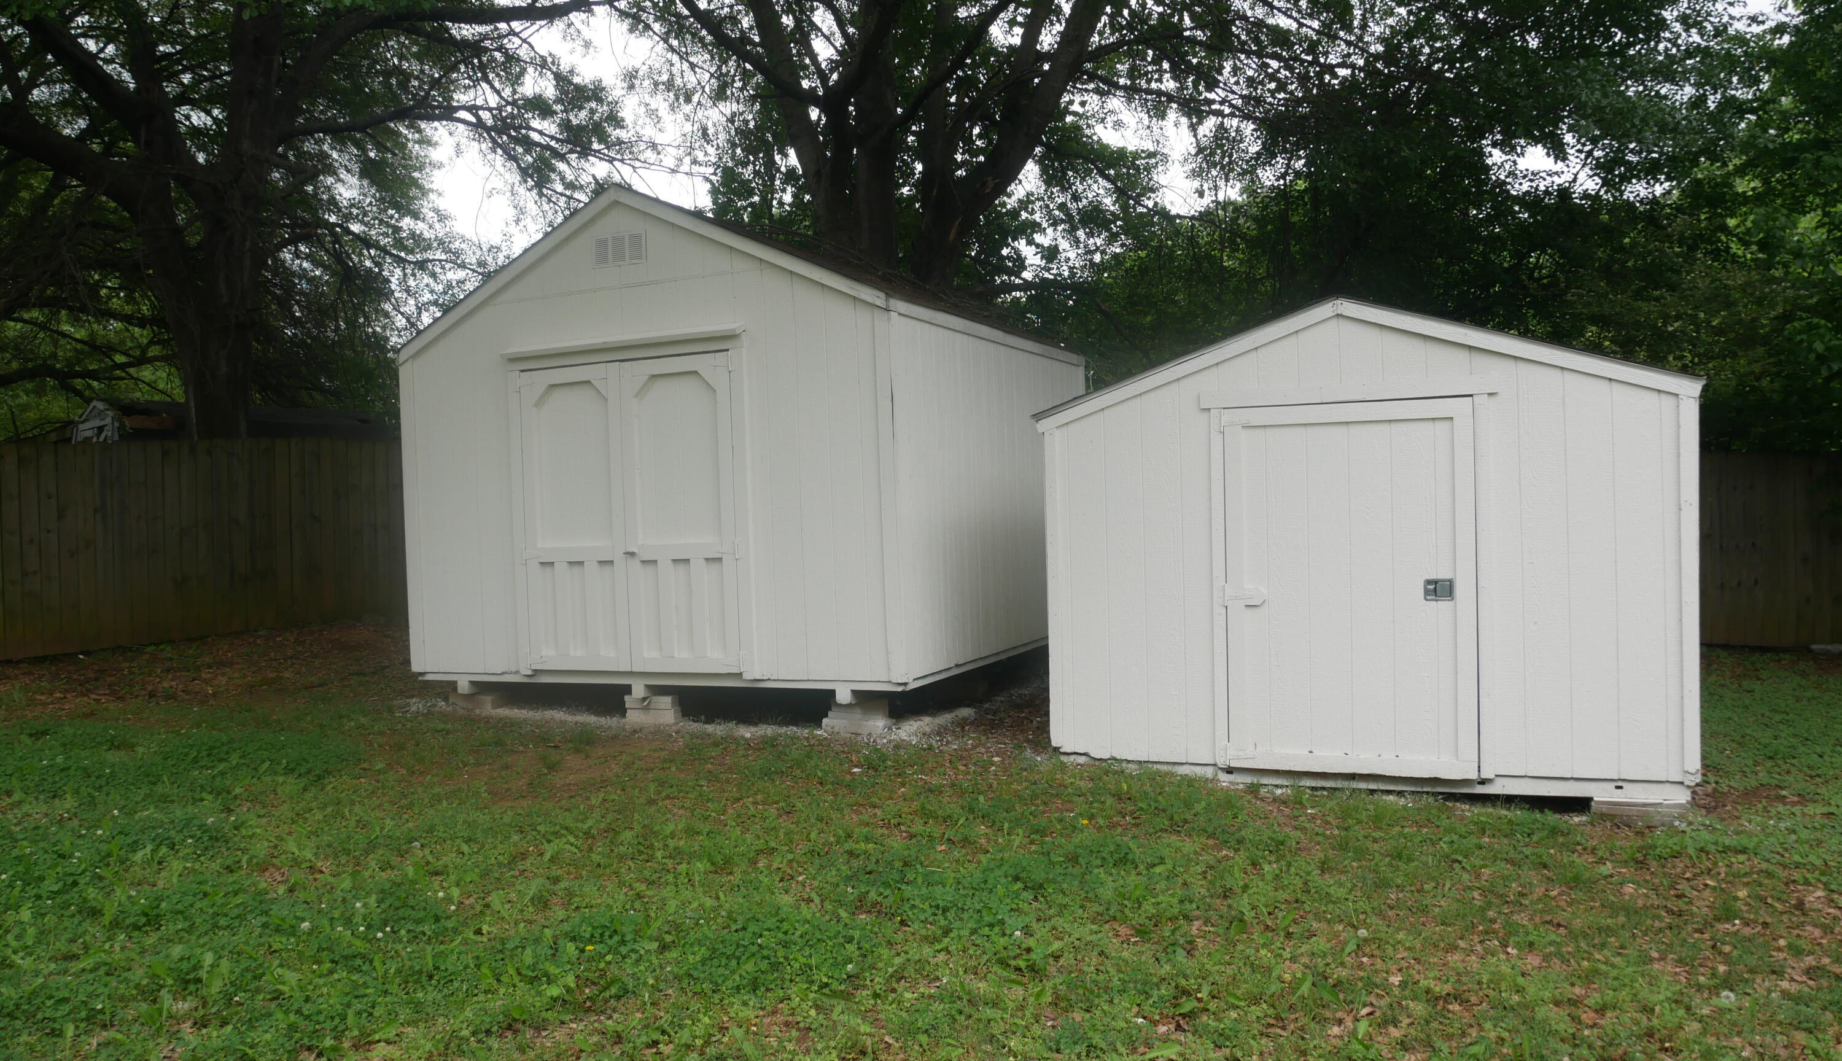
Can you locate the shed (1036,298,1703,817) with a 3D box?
[{"bbox_3d":[2.813,0.011,8.089,3.200,2.490,3.610,-1,2,24],"label":"shed"}]

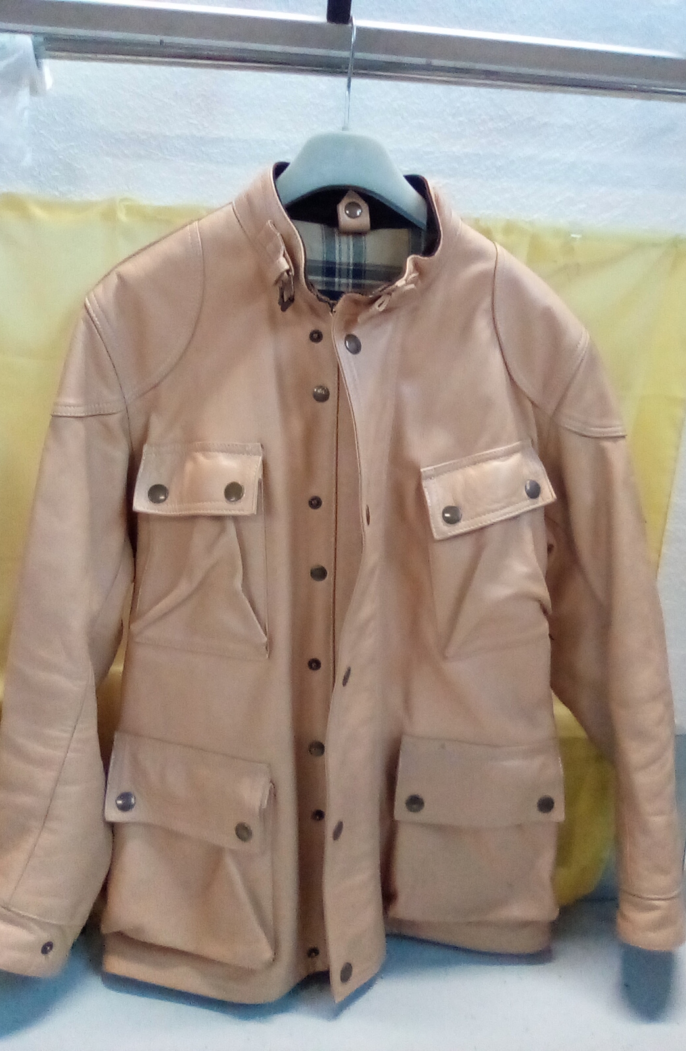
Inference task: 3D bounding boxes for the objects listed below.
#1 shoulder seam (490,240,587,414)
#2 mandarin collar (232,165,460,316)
[{"bbox_3d":[0.189,-0.187,0.815,0.090,0.160,0.085,-1,11,-15],"label":"shoulder seam"},{"bbox_3d":[0.003,-0.270,0.805,0.195,0.135,0.140,2,11,-2],"label":"mandarin collar"}]

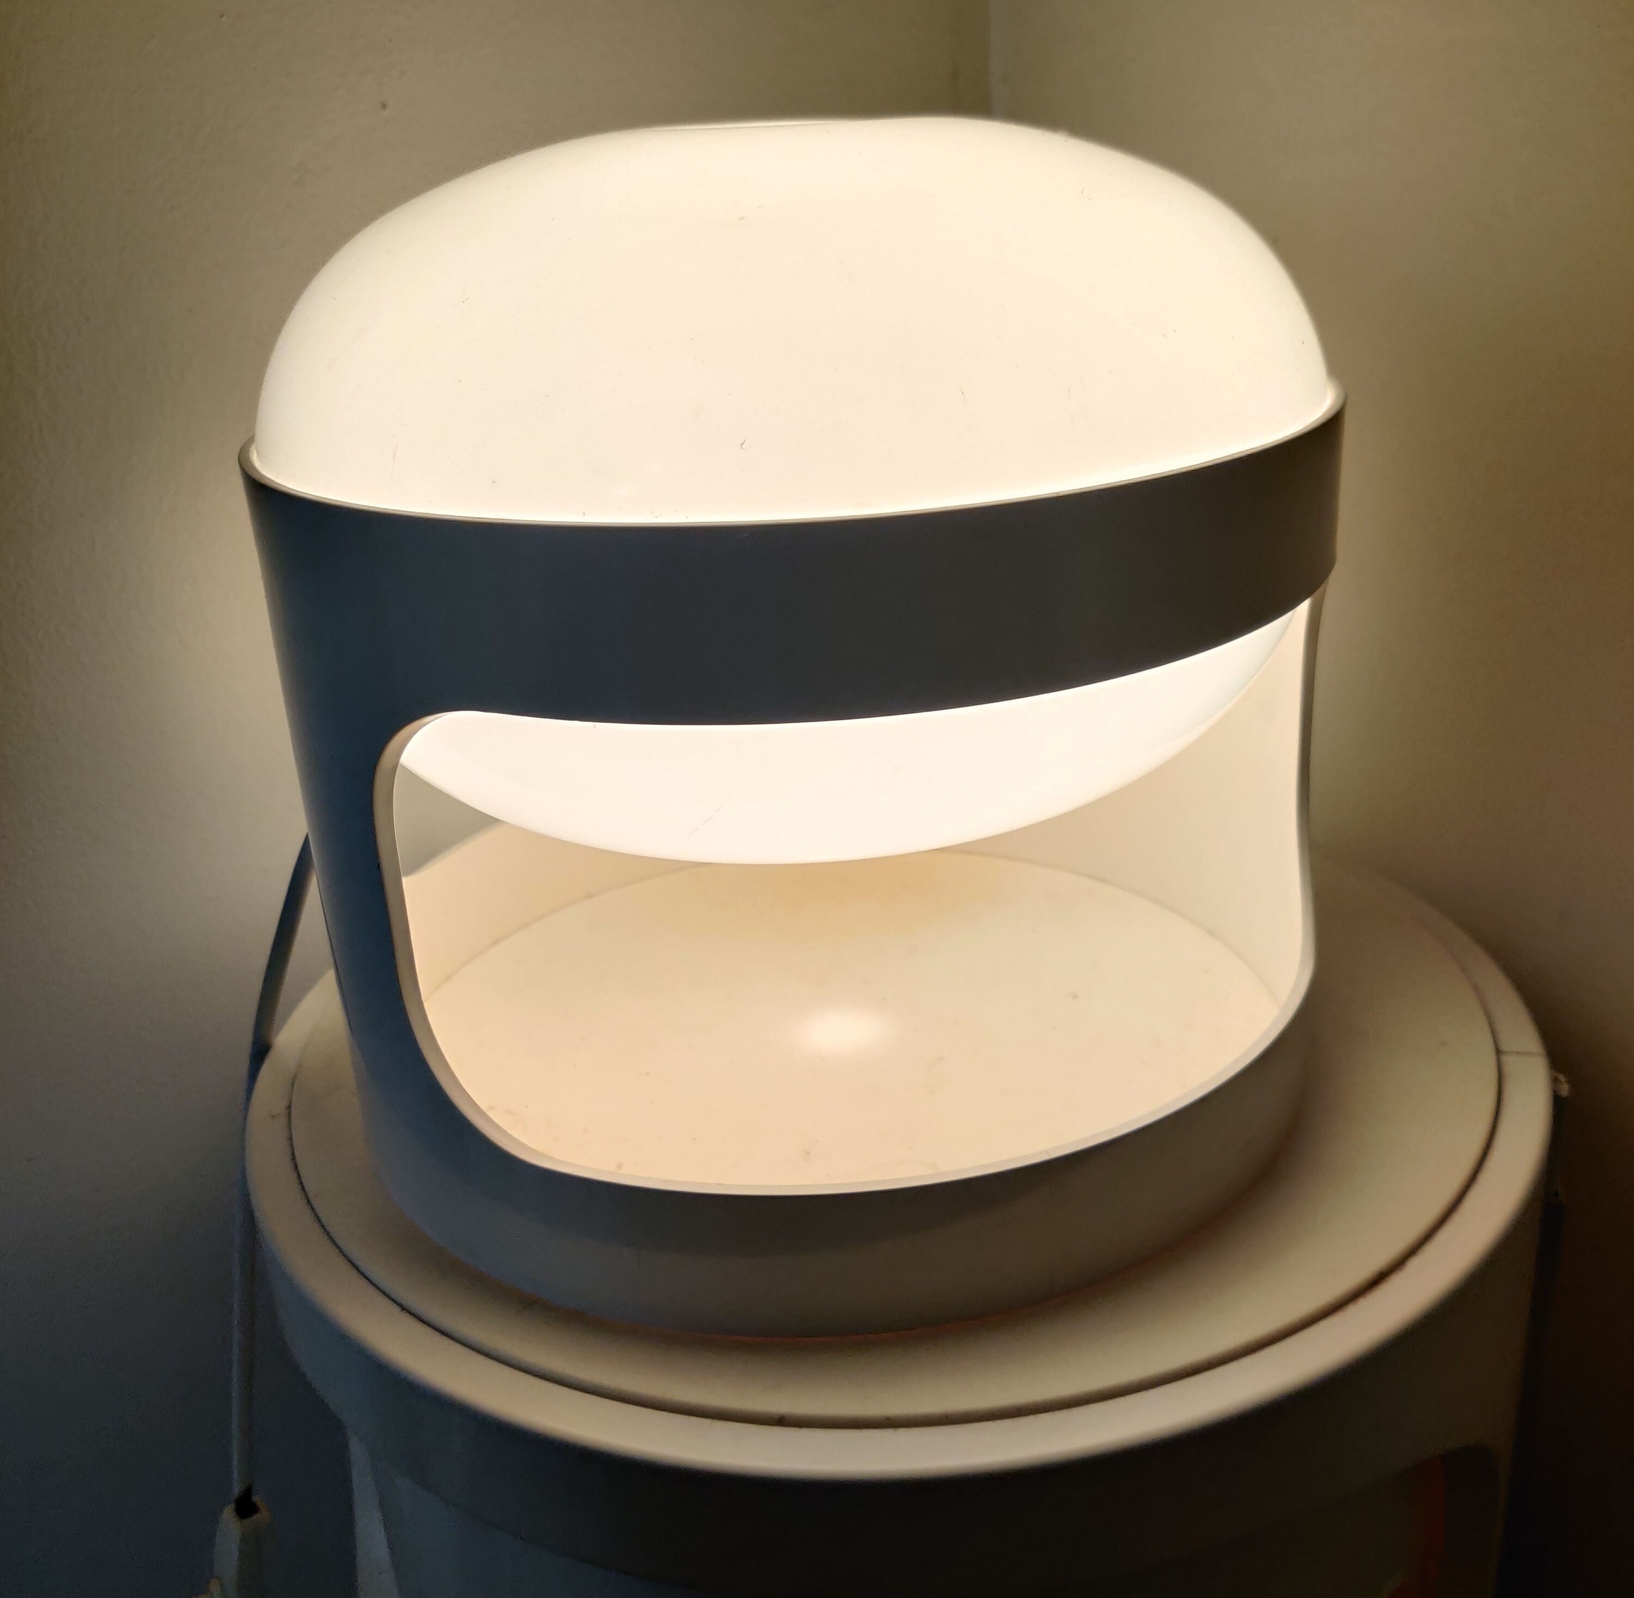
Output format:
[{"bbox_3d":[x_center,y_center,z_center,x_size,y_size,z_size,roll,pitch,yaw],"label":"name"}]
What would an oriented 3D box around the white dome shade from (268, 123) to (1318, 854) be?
[{"bbox_3d":[-0.004,-0.071,0.379,0.227,0.149,0.227,-4,23,0],"label":"white dome shade"}]

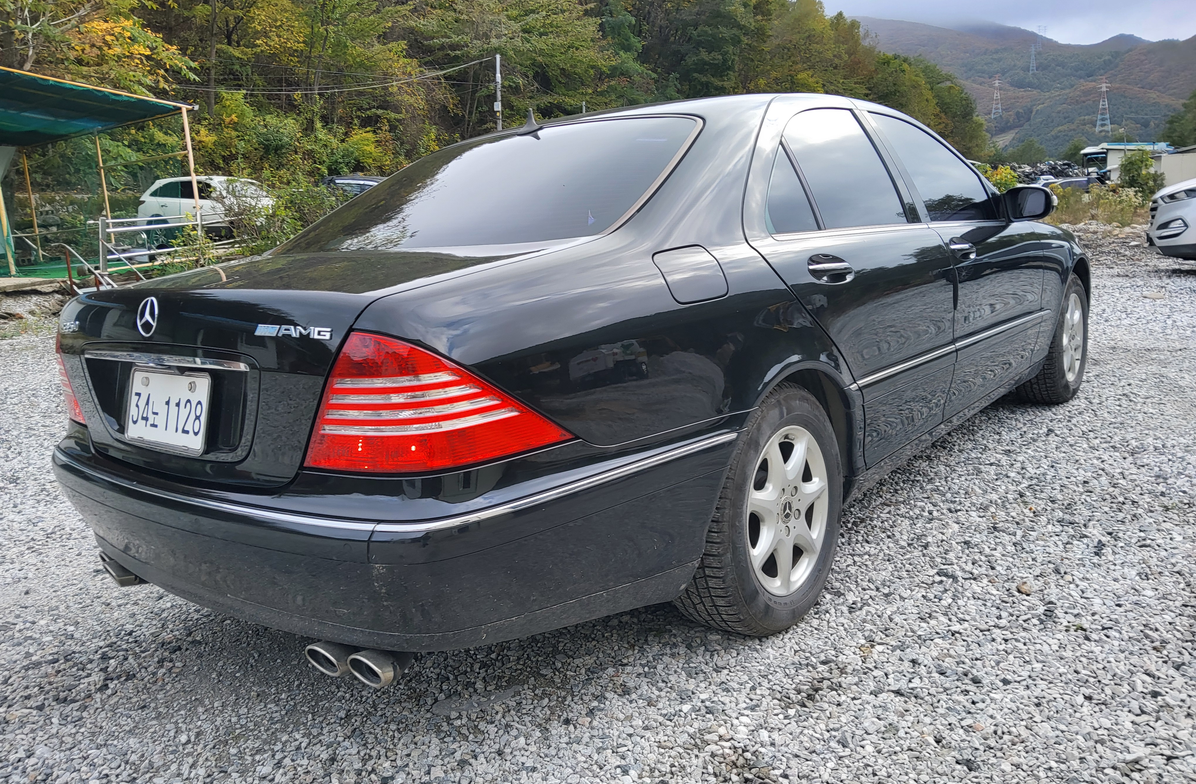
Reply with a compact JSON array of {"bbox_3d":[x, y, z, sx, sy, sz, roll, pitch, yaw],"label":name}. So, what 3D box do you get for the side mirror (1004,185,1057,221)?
[{"bbox_3d":[1.675,-0.731,3.478,0.205,0.135,0.140,4,14,40],"label":"side mirror"}]

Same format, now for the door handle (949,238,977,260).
[{"bbox_3d":[1.274,-0.495,3.131,0.055,0.080,0.240,4,14,40],"label":"door handle"}]

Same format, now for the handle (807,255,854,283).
[{"bbox_3d":[0.610,-0.318,2.346,0.055,0.080,0.240,4,14,40],"label":"handle"}]

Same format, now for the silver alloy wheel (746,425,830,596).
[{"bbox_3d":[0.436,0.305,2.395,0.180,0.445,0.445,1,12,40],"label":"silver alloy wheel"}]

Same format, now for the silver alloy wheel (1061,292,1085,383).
[{"bbox_3d":[2.389,-0.284,4.706,0.180,0.445,0.445,4,14,39],"label":"silver alloy wheel"}]

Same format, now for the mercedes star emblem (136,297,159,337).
[{"bbox_3d":[-0.955,-0.160,1.907,0.088,0.088,0.012,4,-2,39],"label":"mercedes star emblem"}]

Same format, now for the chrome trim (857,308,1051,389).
[{"bbox_3d":[1.406,-0.202,3.338,0.025,0.030,2.206,4,12,39],"label":"chrome trim"}]

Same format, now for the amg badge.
[{"bbox_3d":[-0.550,-0.109,1.612,0.197,0.024,0.010,4,-1,30],"label":"amg badge"}]

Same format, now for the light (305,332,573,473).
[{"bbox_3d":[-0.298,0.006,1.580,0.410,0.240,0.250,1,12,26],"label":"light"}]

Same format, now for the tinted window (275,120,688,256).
[{"bbox_3d":[-0.360,-0.551,2.539,1.250,0.100,0.600,4,43,40],"label":"tinted window"}]

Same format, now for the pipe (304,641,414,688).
[{"bbox_3d":[-0.429,0.489,1.709,0.250,0.080,0.150,4,14,40],"label":"pipe"}]

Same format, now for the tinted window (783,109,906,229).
[{"bbox_3d":[0.749,-0.693,2.765,0.045,0.430,0.610,-28,-7,41],"label":"tinted window"}]

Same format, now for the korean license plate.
[{"bbox_3d":[-0.936,0.039,1.948,0.352,0.166,0.020,4,-2,39],"label":"korean license plate"}]

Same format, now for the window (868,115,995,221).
[{"bbox_3d":[1.251,-0.803,3.271,0.060,0.420,0.780,-27,-7,41],"label":"window"}]

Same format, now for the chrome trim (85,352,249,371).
[{"bbox_3d":[-0.934,-0.071,1.933,0.750,0.028,0.045,4,14,39],"label":"chrome trim"}]

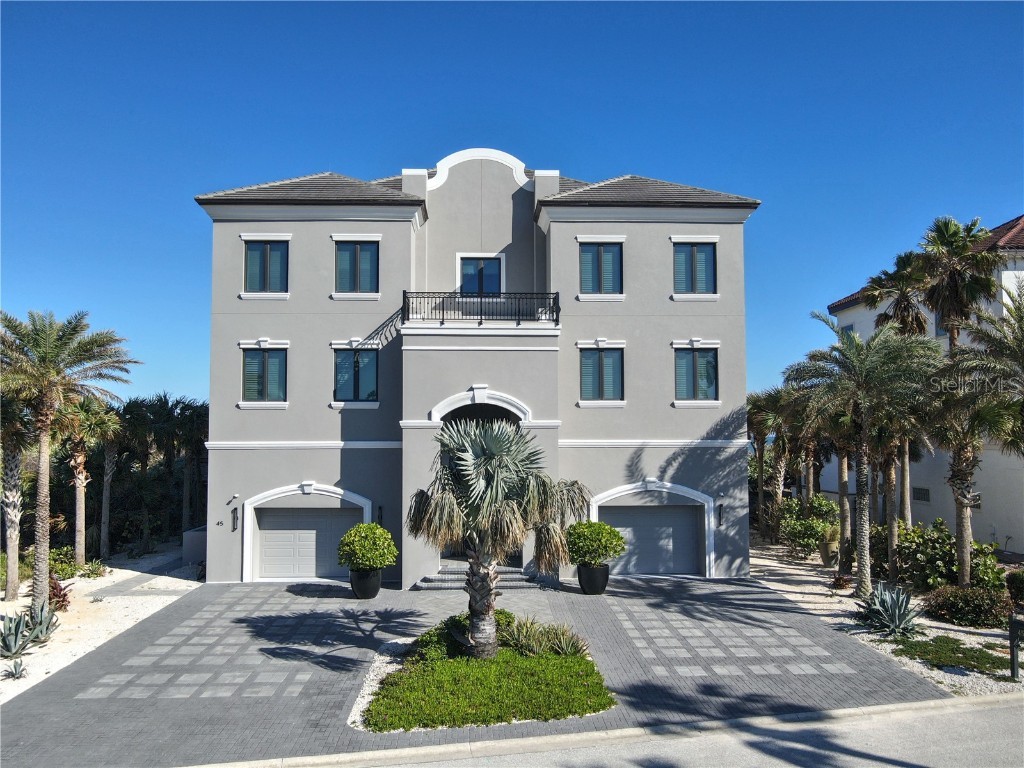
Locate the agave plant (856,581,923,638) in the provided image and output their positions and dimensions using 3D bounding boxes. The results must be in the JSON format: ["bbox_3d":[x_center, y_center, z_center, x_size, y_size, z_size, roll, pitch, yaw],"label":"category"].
[{"bbox_3d":[9.217,5.425,17.336,1.600,1.250,1.550,0,-3,-2],"label":"agave plant"}]

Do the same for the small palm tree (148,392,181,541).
[{"bbox_3d":[-15.220,3.666,31.187,1.700,6.500,1.700,0,-3,-2],"label":"small palm tree"}]

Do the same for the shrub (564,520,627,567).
[{"bbox_3d":[2.420,4.671,21.351,1.800,1.380,1.750,0,-3,-3],"label":"shrub"}]

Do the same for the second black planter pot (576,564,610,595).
[{"bbox_3d":[2.474,5.864,21.476,0.950,0.890,0.950,0,-3,0],"label":"second black planter pot"}]

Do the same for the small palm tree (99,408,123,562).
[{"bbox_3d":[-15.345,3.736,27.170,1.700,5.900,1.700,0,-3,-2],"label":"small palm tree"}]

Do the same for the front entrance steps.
[{"bbox_3d":[-0.994,6.124,22.414,4.300,0.500,1.250,0,-3,-2],"label":"front entrance steps"}]

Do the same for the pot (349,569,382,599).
[{"bbox_3d":[-4.340,5.866,21.075,0.940,0.880,0.940,0,-3,-2],"label":"pot"}]

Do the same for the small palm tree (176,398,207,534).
[{"bbox_3d":[-13.636,3.748,30.455,2.000,5.950,2.000,0,-3,-3],"label":"small palm tree"}]

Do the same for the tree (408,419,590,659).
[{"bbox_3d":[-0.339,3.378,15.823,3.800,5.100,3.700,0,-3,-3],"label":"tree"}]

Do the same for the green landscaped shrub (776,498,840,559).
[{"bbox_3d":[11.039,5.418,27.157,2.100,2.150,2.000,0,-3,-3],"label":"green landscaped shrub"}]

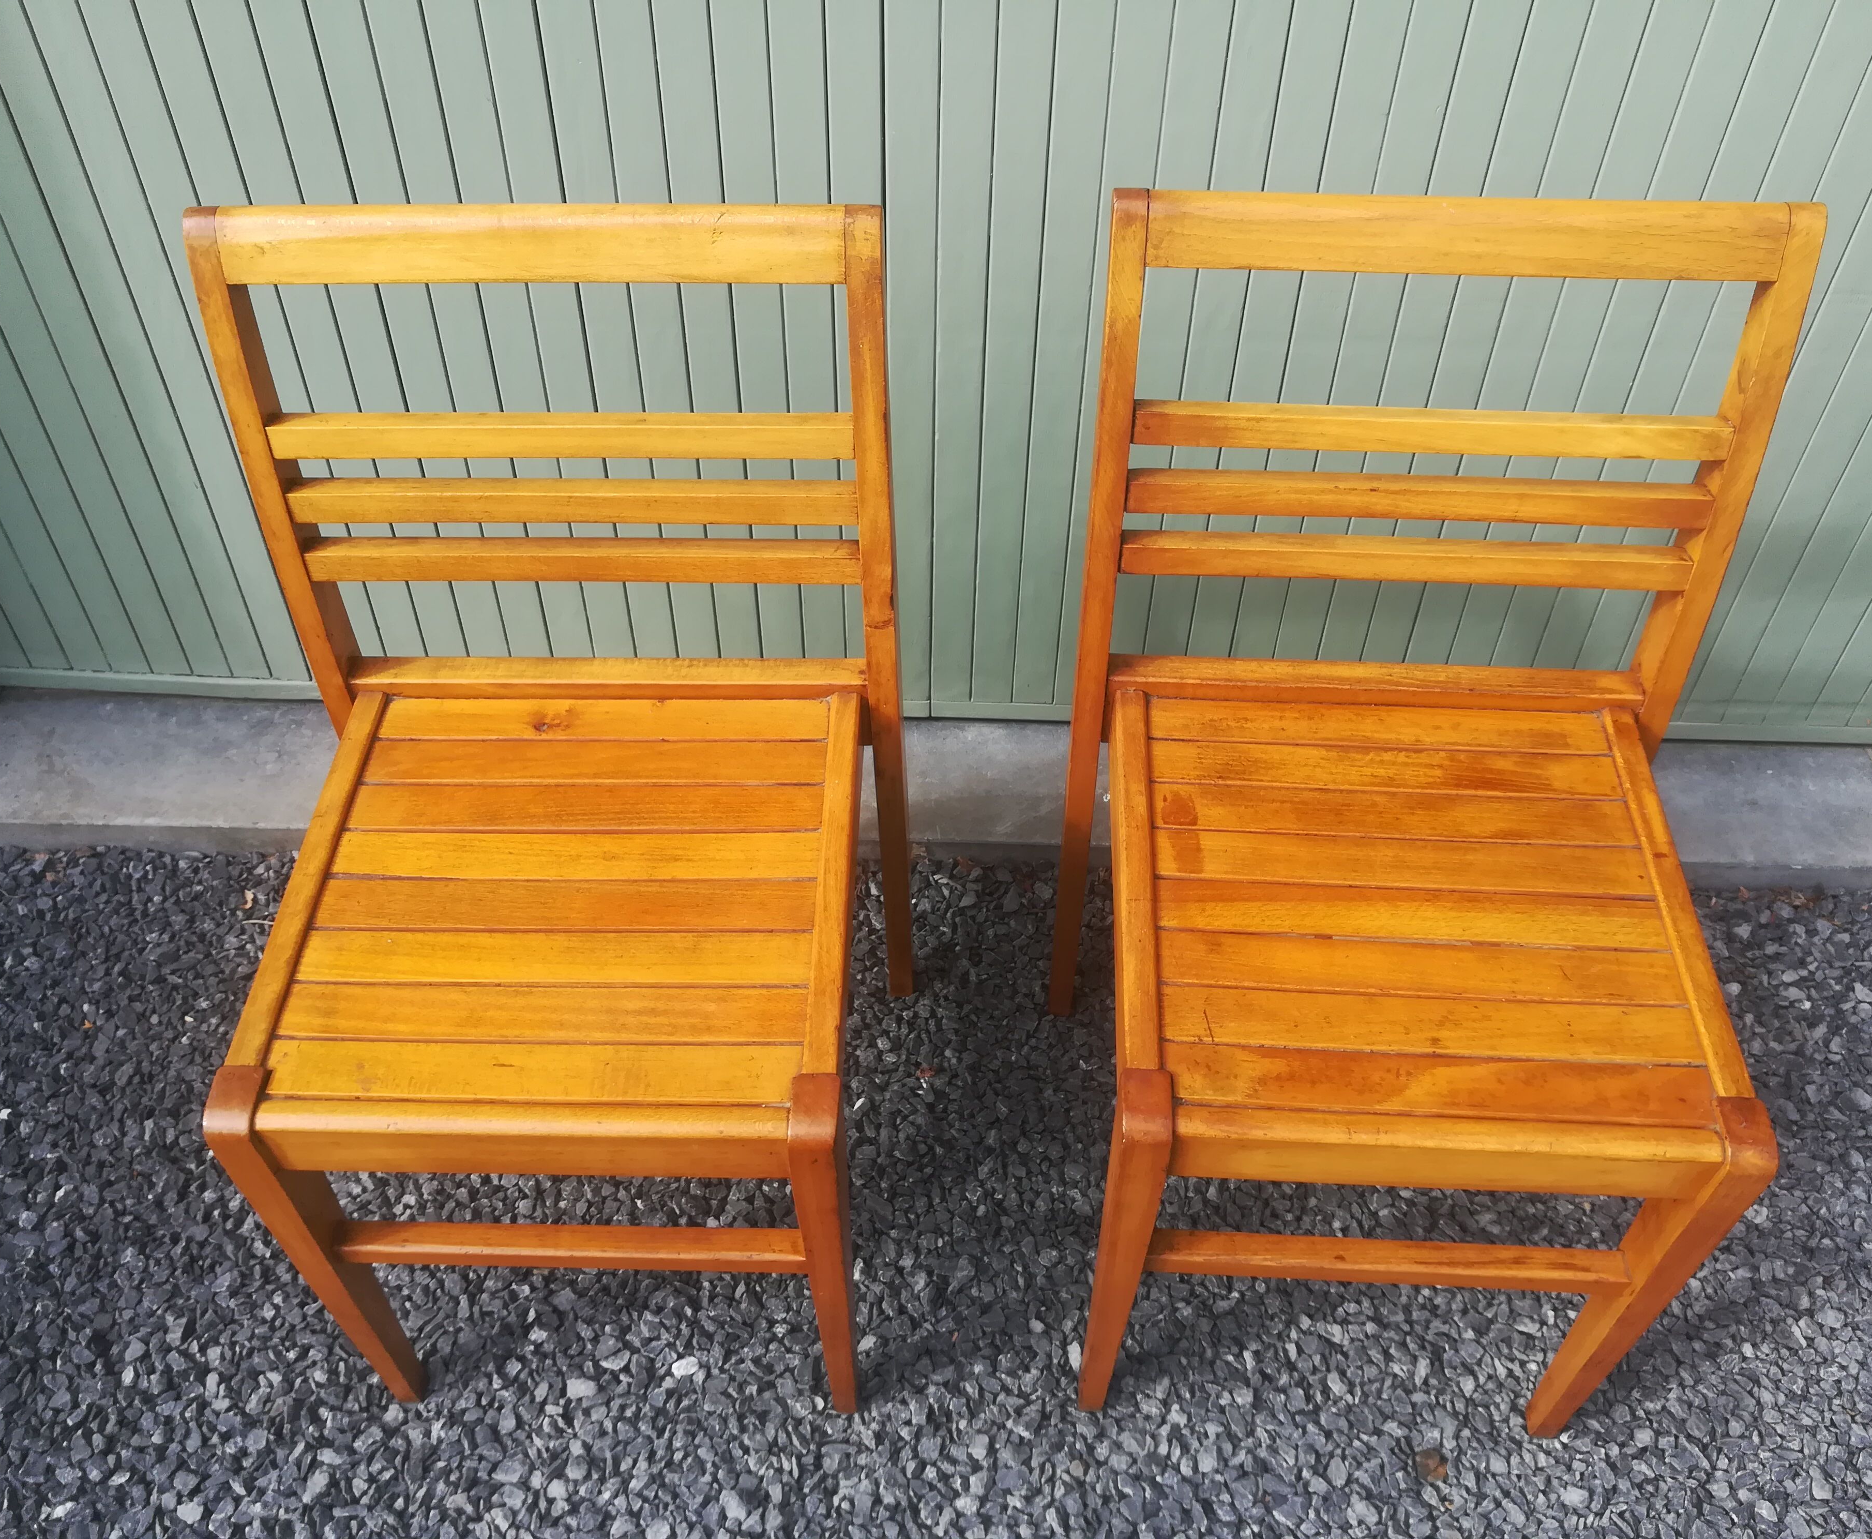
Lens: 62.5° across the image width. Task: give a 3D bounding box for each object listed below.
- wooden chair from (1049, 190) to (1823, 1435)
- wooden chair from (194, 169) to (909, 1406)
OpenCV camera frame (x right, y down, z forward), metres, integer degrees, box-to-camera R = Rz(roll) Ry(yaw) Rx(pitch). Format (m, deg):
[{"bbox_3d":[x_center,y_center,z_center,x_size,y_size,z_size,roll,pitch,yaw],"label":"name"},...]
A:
[{"bbox_3d":[0.324,0.087,1.112,0.445,0.828,0.462,2,46,2],"label":"wooden chair"},{"bbox_3d":[-0.255,0.083,1.132,0.445,0.828,0.462,1,46,1],"label":"wooden chair"}]

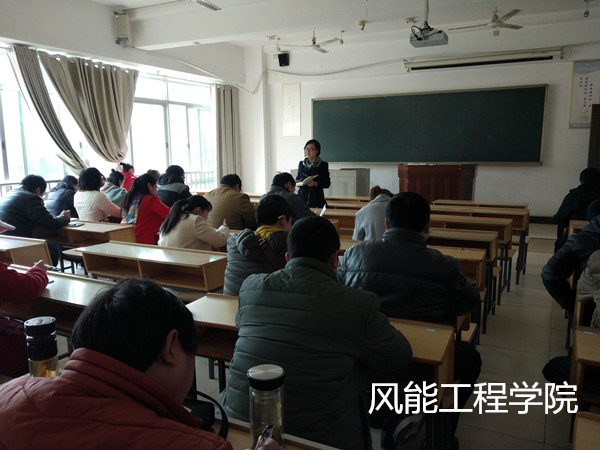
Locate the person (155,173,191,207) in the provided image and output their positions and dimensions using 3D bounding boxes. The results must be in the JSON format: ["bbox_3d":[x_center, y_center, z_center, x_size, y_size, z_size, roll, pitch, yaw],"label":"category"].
[{"bbox_3d":[-1.568,-0.074,6.110,0.500,1.270,0.580,4,10,28],"label":"person"}]

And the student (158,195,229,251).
[{"bbox_3d":[-0.813,0.316,3.945,0.520,1.130,0.610,4,10,28],"label":"student"}]

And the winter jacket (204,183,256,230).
[{"bbox_3d":[-0.602,-0.072,4.648,0.540,0.640,0.520,4,10,28],"label":"winter jacket"}]

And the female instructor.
[{"bbox_3d":[0.150,-0.228,5.927,0.468,1.610,0.318,2,9,16],"label":"female instructor"}]

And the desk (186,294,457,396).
[{"bbox_3d":[0.016,0.776,2.003,1.122,0.807,0.323,3,9,24],"label":"desk"}]

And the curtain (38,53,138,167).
[{"bbox_3d":[-3.443,-1.882,8.270,0.200,1.710,1.945,4,10,28],"label":"curtain"}]

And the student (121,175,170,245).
[{"bbox_3d":[-1.393,0.128,4.761,0.468,1.281,0.654,4,10,28],"label":"student"}]

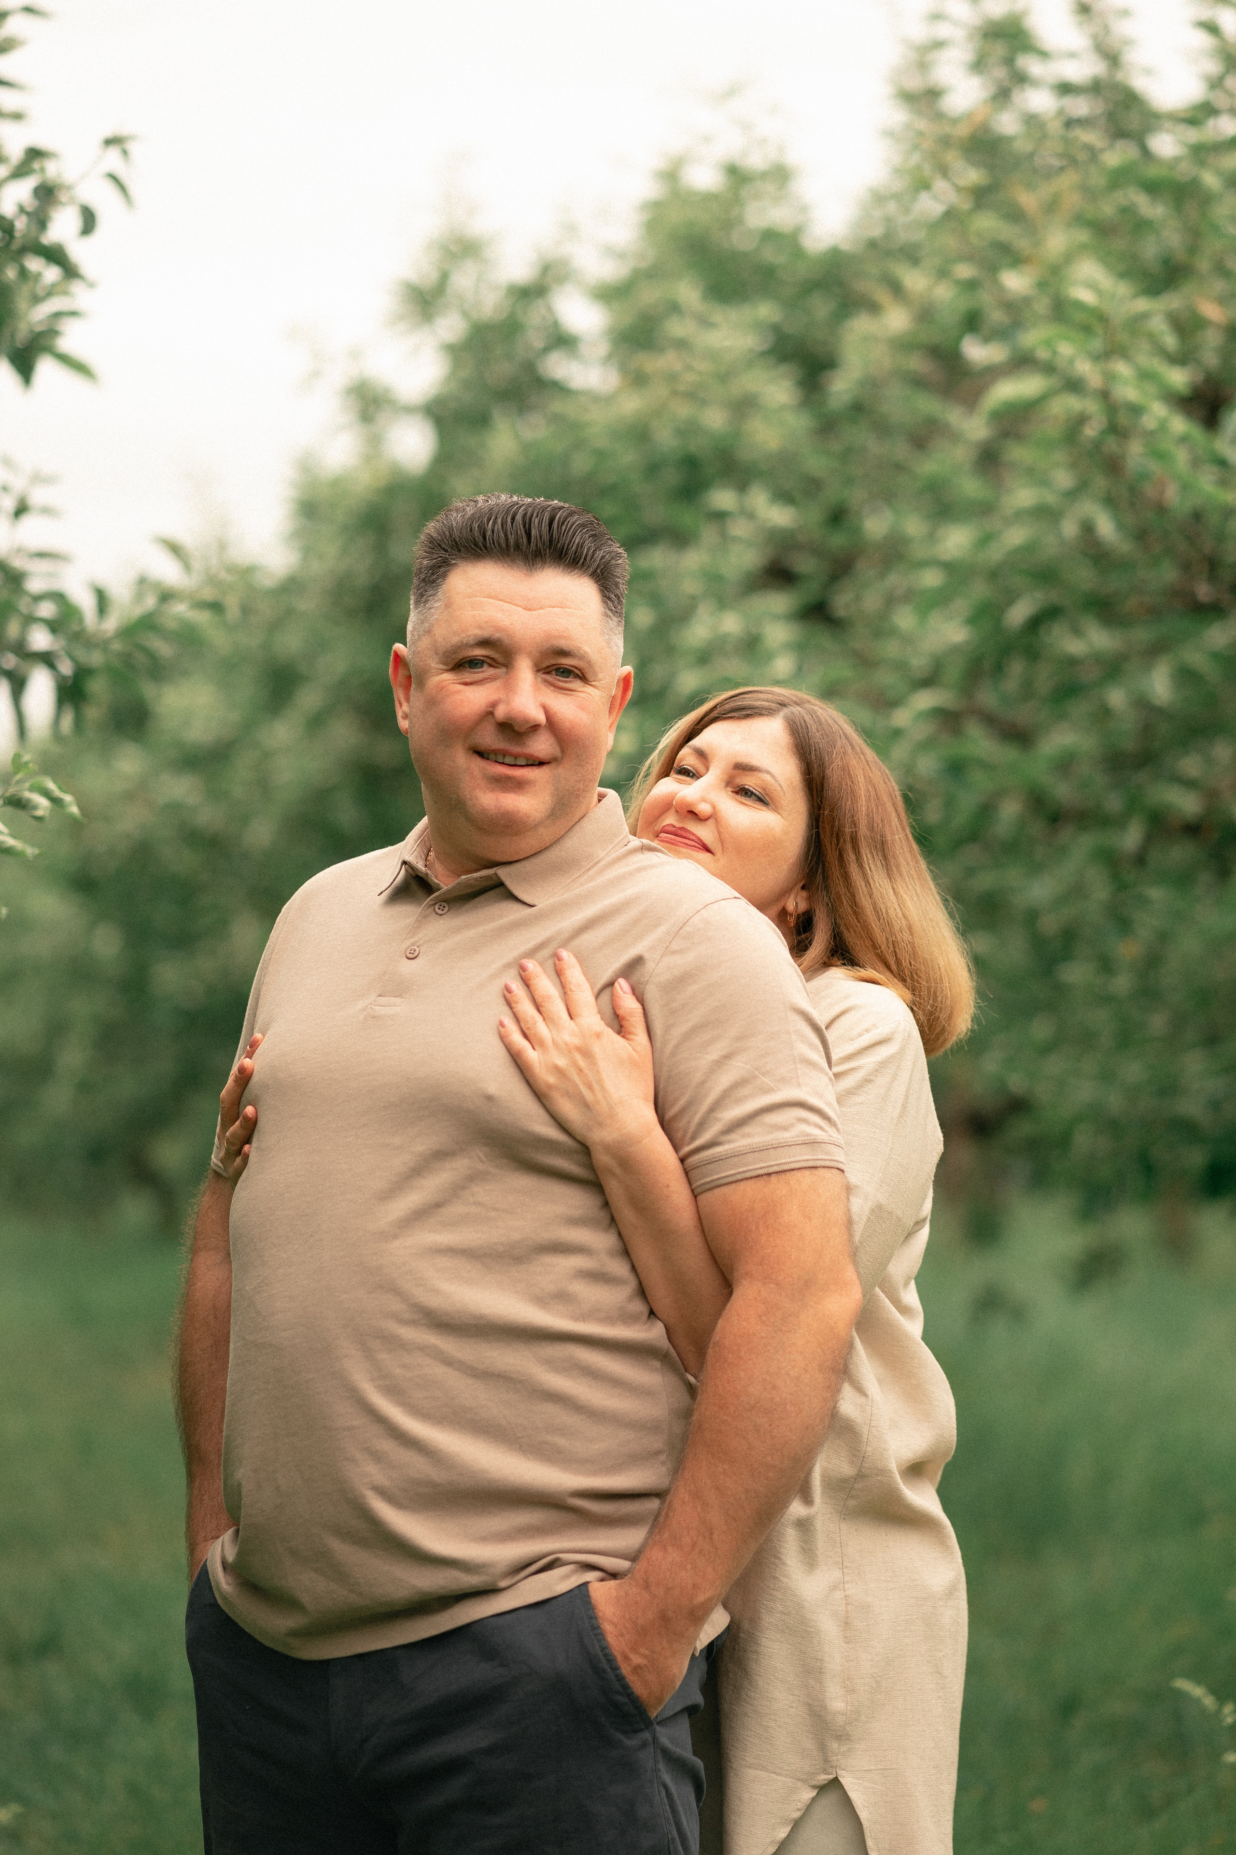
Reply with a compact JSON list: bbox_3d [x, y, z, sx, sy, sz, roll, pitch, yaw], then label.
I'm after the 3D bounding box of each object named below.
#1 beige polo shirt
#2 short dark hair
[{"bbox_3d":[-0.085,0.222,3.260,0.530,0.655,0.350,-1,-1,32],"label":"beige polo shirt"},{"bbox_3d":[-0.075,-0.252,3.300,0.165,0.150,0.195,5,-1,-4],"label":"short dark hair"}]

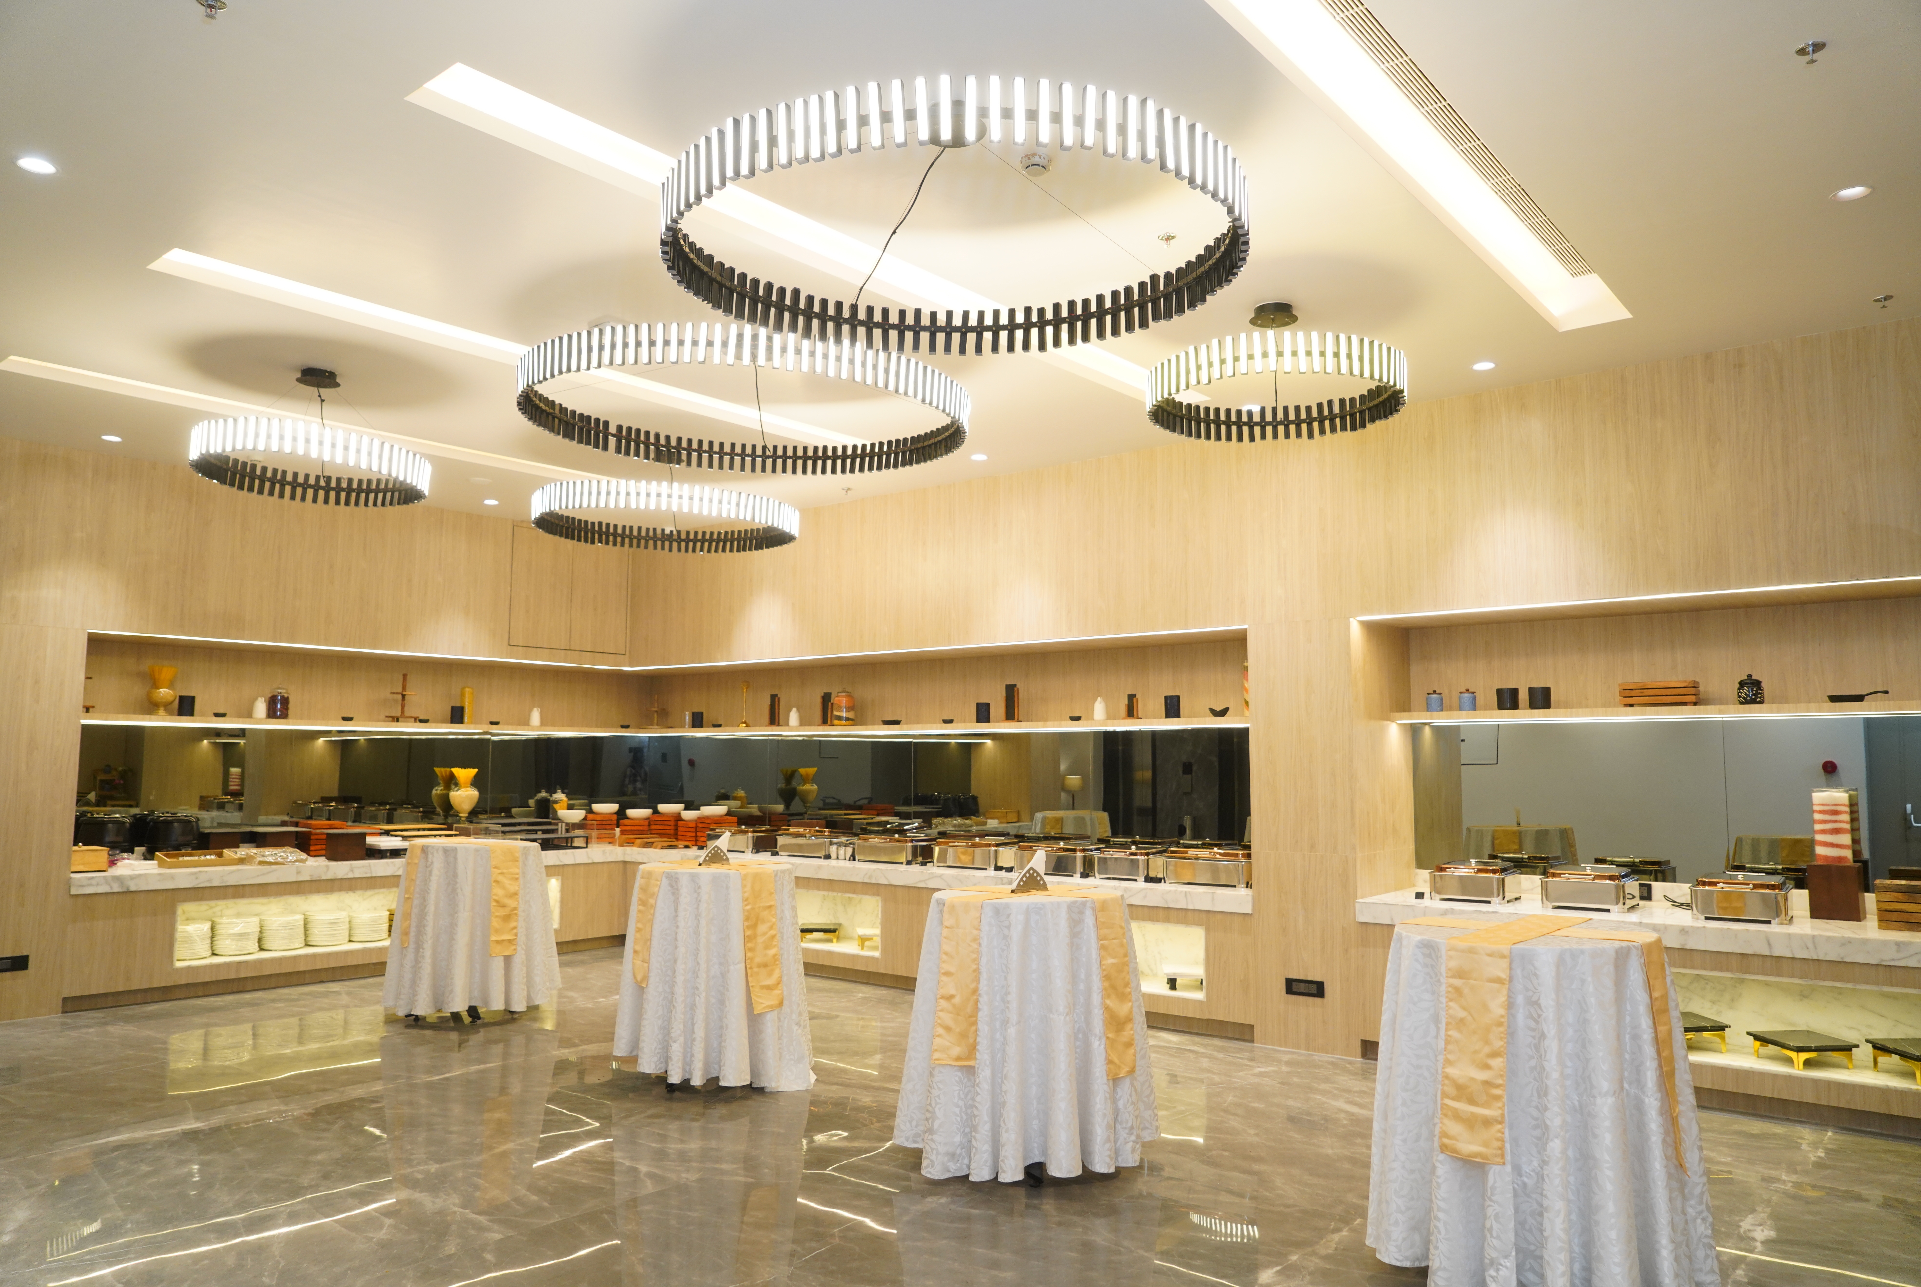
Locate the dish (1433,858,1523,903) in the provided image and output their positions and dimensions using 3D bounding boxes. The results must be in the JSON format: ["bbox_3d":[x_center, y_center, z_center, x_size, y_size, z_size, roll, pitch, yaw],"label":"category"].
[{"bbox_3d":[2.904,1.328,7.188,0.410,0.215,0.410,-4,-7,38],"label":"dish"}]

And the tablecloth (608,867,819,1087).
[{"bbox_3d":[-1.281,1.700,6.734,1.000,1.051,1.000,0,-5,0],"label":"tablecloth"}]

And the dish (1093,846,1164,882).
[{"bbox_3d":[1.170,1.439,8.424,0.378,0.210,0.420,-4,-7,40],"label":"dish"}]

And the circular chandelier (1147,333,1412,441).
[{"bbox_3d":[1.366,-1.089,5.568,1.090,0.170,1.090,0,-5,0],"label":"circular chandelier"}]

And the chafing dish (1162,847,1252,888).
[{"bbox_3d":[1.633,1.401,8.041,0.540,0.220,0.420,-4,-7,40],"label":"chafing dish"}]

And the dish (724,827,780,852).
[{"bbox_3d":[-1.803,1.658,10.889,0.576,0.200,0.420,-4,-7,40],"label":"dish"}]

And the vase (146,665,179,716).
[{"bbox_3d":[-5.815,0.344,9.307,0.190,0.367,0.190,-4,-7,40],"label":"vase"}]

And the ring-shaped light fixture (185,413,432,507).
[{"bbox_3d":[-3.274,-0.893,6.489,1.090,0.170,1.090,-4,-10,38],"label":"ring-shaped light fixture"}]

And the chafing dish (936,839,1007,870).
[{"bbox_3d":[0.159,1.514,9.262,0.560,0.205,0.420,-4,-7,40],"label":"chafing dish"}]

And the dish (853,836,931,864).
[{"bbox_3d":[-0.470,1.567,9.802,0.560,0.205,0.390,-4,-7,38],"label":"dish"}]

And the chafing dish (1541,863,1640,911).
[{"bbox_3d":[3.351,1.294,6.820,0.410,0.215,0.410,-4,-7,38],"label":"chafing dish"}]

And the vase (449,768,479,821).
[{"bbox_3d":[-4.222,1.296,10.916,0.255,0.475,0.255,-4,-7,38],"label":"vase"}]

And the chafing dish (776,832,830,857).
[{"bbox_3d":[-1.149,1.621,10.352,0.570,0.195,0.390,-4,-7,38],"label":"chafing dish"}]

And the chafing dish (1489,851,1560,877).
[{"bbox_3d":[3.397,1.392,7.795,0.390,0.210,0.450,-4,-7,40],"label":"chafing dish"}]

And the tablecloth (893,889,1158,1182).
[{"bbox_3d":[0.295,1.582,5.449,1.100,1.030,1.100,0,-5,0],"label":"tablecloth"}]

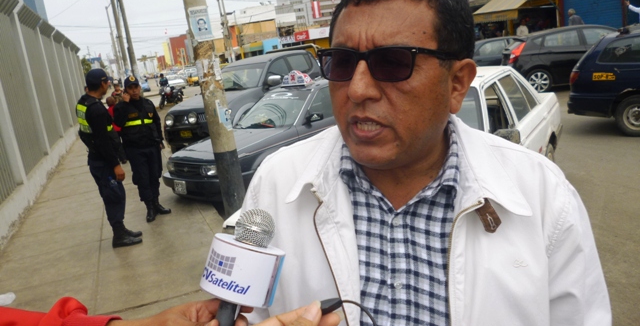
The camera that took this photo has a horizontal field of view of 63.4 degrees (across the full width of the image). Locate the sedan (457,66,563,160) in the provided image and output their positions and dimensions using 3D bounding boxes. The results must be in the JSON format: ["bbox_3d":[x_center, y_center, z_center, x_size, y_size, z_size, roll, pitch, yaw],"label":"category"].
[{"bbox_3d":[1.522,-0.257,5.878,1.650,1.380,4.250,0,14,35],"label":"sedan"}]

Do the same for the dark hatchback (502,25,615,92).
[{"bbox_3d":[6.589,-2.585,12.959,4.100,1.450,1.700,-6,12,9],"label":"dark hatchback"}]

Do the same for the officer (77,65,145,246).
[{"bbox_3d":[-2.181,-0.026,5.364,0.450,1.740,0.520,-15,13,-30],"label":"officer"}]

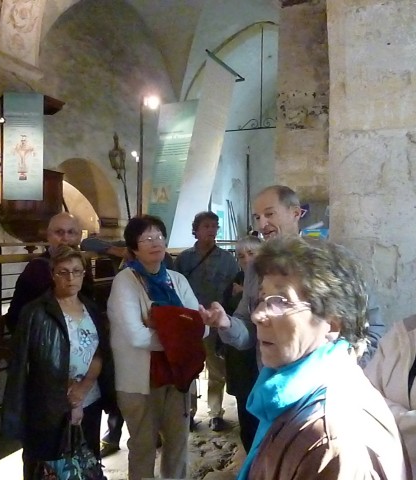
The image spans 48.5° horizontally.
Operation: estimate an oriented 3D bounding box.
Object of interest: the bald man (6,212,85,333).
[{"bbox_3d":[-0.860,0.690,2.670,0.550,1.700,0.360,0,1,-32],"label":"bald man"}]

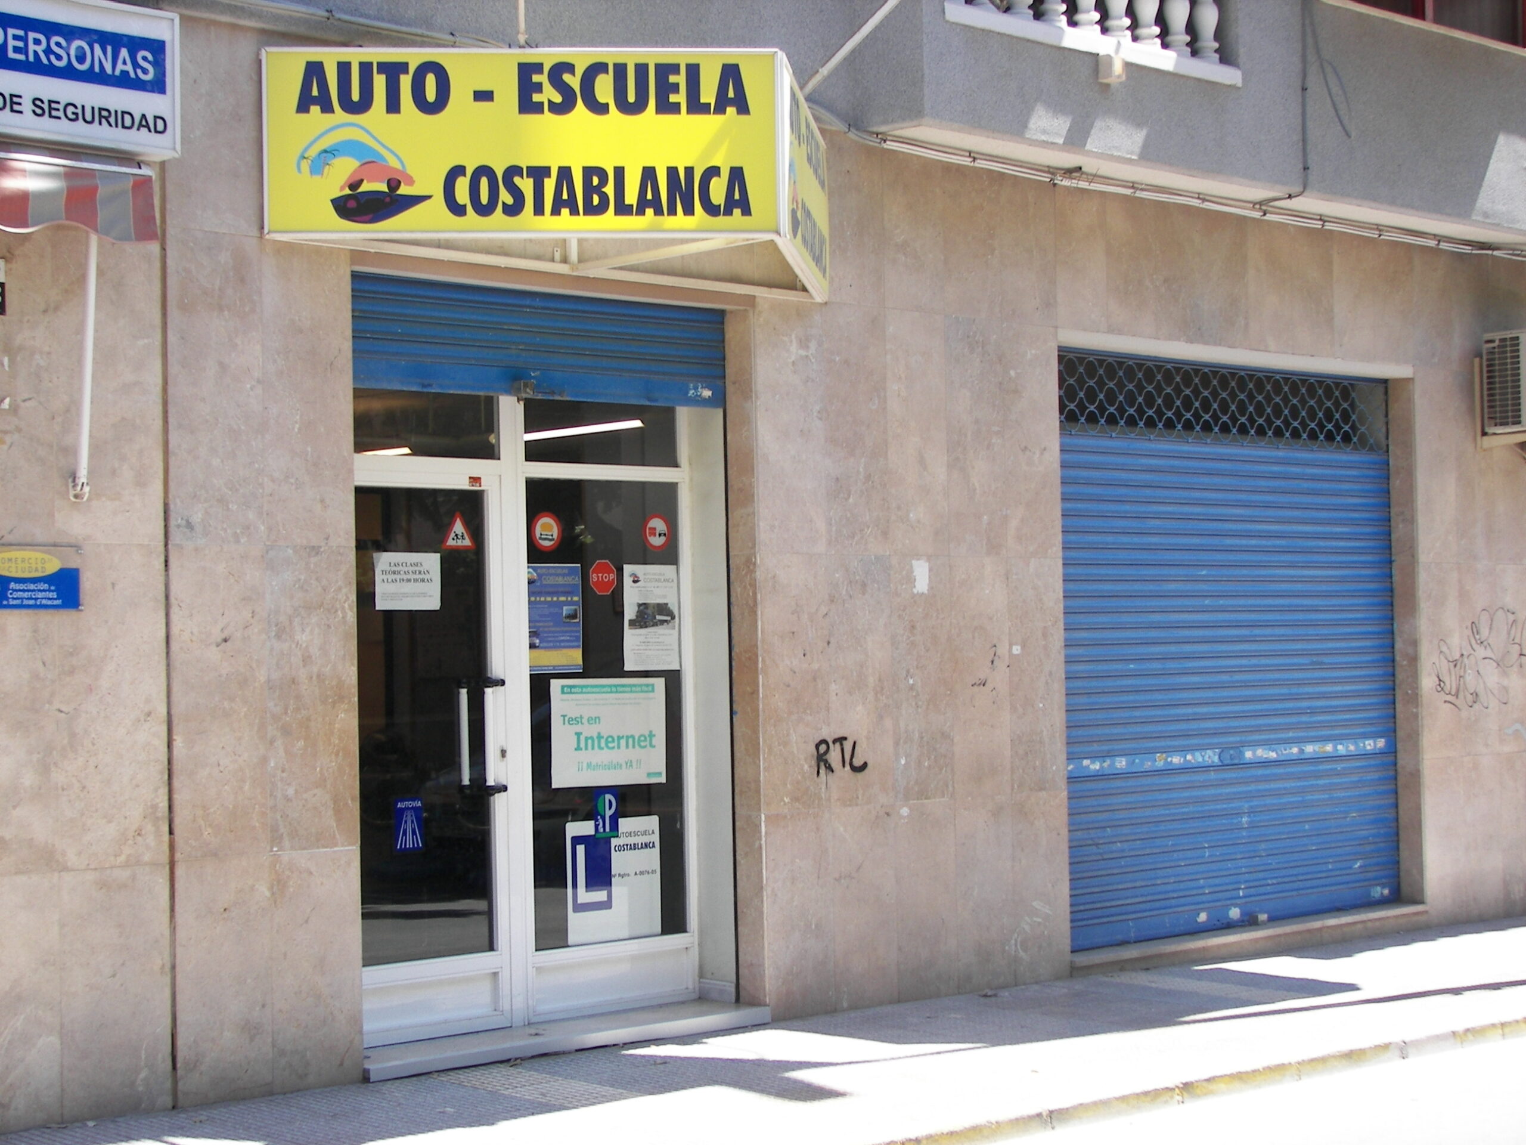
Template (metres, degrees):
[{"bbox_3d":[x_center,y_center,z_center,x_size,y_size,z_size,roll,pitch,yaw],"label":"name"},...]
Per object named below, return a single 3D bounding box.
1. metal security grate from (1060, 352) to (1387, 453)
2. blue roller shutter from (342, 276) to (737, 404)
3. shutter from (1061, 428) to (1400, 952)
[{"bbox_3d":[2.269,-0.824,12.804,2.880,0.383,0.045,0,-2,-44],"label":"metal security grate"},{"bbox_3d":[-0.843,-0.859,9.815,1.920,0.405,0.060,0,-2,-44],"label":"blue roller shutter"},{"bbox_3d":[2.295,0.552,12.769,2.880,2.371,0.060,0,-2,-44],"label":"shutter"}]

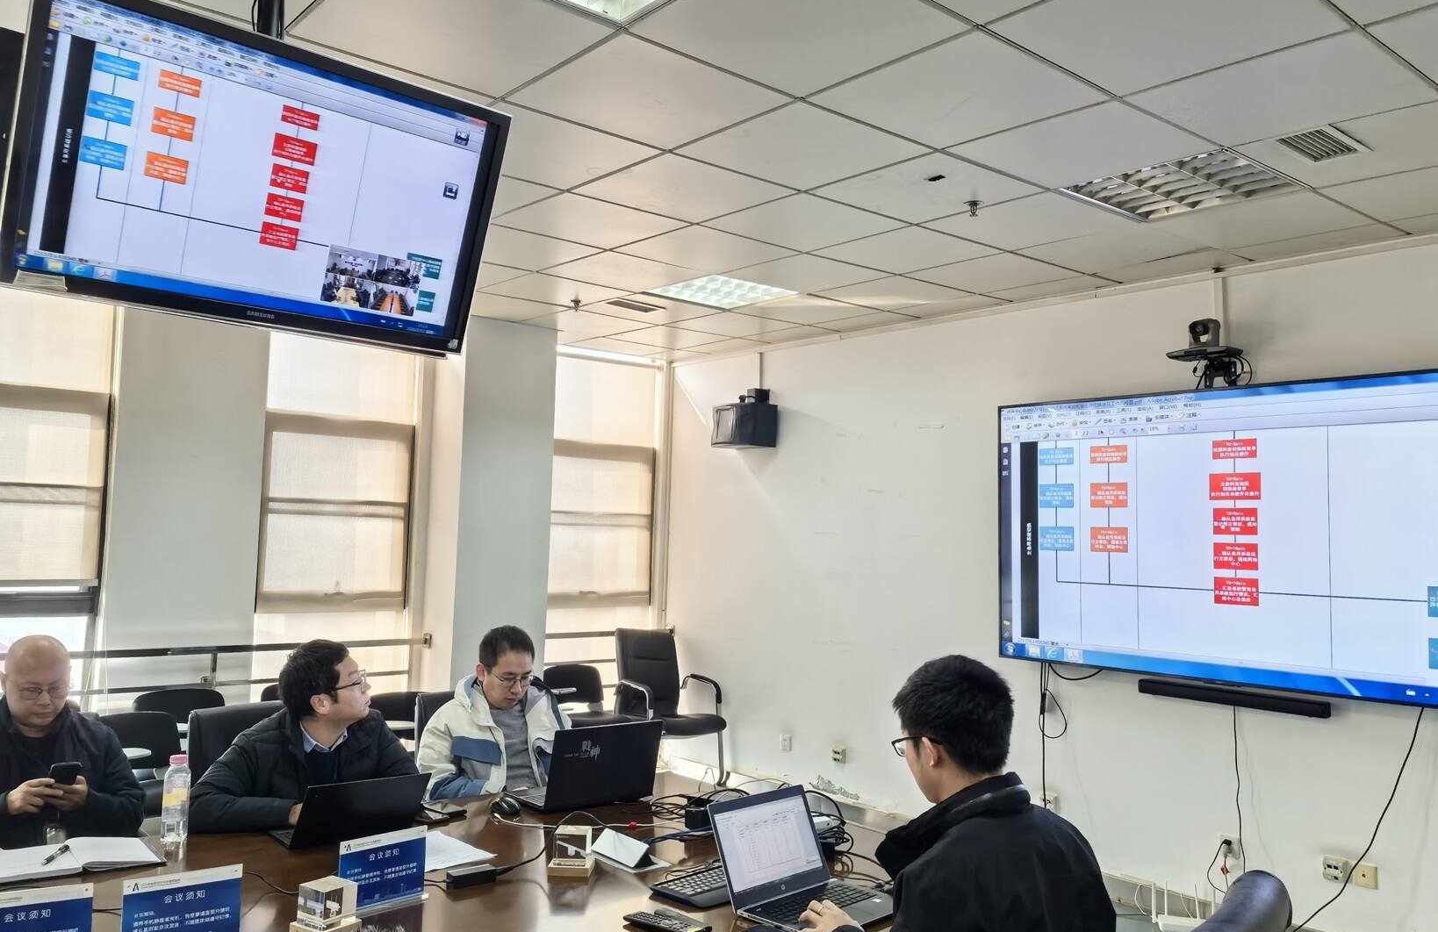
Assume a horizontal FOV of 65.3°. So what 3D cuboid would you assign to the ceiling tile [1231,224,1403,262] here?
[{"bbox_3d":[2.349,-0.894,4.464,0.250,0.020,0.595,4,-4,-40],"label":"ceiling tile"}]

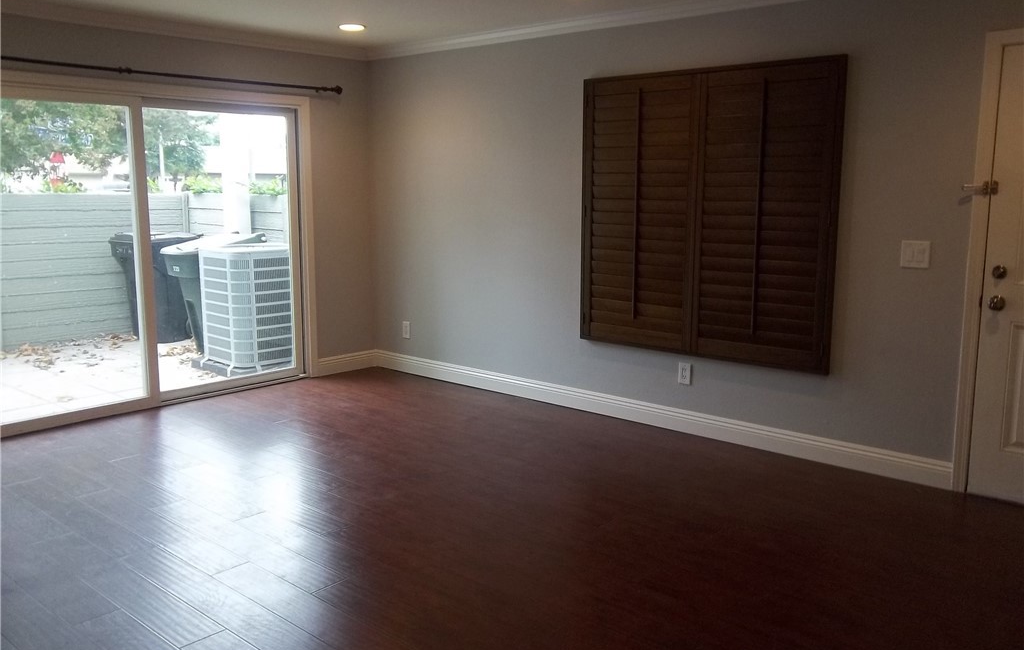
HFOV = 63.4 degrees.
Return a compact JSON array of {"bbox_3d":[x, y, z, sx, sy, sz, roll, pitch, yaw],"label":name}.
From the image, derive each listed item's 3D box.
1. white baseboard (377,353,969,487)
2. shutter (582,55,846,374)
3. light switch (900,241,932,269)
[{"bbox_3d":[0.488,0.494,5.327,4.270,0.140,0.018,8,13,40],"label":"white baseboard"},{"bbox_3d":[1.038,-0.609,4.630,1.548,1.581,0.055,8,13,40],"label":"shutter"},{"bbox_3d":[1.915,-0.334,3.933,0.120,0.120,0.010,8,13,40],"label":"light switch"}]

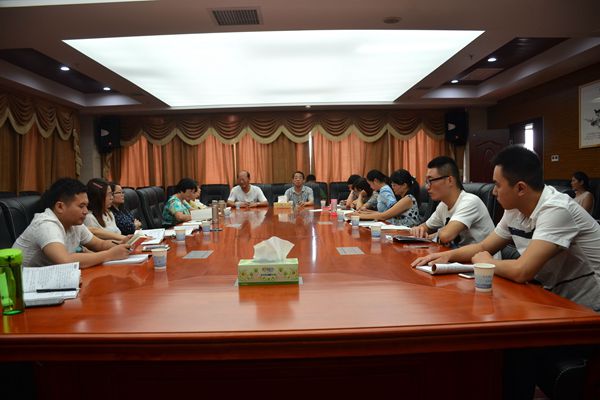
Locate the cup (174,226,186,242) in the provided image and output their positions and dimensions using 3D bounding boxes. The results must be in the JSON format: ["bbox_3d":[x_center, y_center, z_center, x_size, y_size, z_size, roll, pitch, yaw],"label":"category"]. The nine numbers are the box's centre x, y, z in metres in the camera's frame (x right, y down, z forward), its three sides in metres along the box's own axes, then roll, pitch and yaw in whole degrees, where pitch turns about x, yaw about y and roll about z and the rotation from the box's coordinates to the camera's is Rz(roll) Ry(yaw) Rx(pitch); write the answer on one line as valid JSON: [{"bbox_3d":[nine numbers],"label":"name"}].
[{"bbox_3d":[-0.812,0.236,3.058,0.073,0.086,0.073,-1,2,-1],"label":"cup"}]

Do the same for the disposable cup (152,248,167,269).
[{"bbox_3d":[-0.625,0.266,2.000,0.072,0.083,0.072,-1,2,-1],"label":"disposable cup"}]

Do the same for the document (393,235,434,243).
[{"bbox_3d":[0.722,0.240,2.753,0.260,0.020,0.220,-1,2,10],"label":"document"}]

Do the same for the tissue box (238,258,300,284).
[{"bbox_3d":[-0.116,0.272,1.693,0.219,0.075,0.108,-1,2,-1],"label":"tissue box"}]

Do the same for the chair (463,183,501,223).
[{"bbox_3d":[1.028,0.432,3.123,0.700,1.080,0.650,-1,2,-1],"label":"chair"}]

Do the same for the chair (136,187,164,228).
[{"bbox_3d":[-1.300,0.427,4.495,0.660,1.110,0.620,-1,2,-1],"label":"chair"}]

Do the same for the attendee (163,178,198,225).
[{"bbox_3d":[-1.188,0.364,4.846,0.680,1.200,0.500,-1,2,6],"label":"attendee"}]

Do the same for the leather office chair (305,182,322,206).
[{"bbox_3d":[0.039,0.308,6.950,0.620,1.090,0.660,-1,3,-1],"label":"leather office chair"}]

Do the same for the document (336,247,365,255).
[{"bbox_3d":[0.266,0.268,2.388,0.122,0.005,0.235,-1,2,-1],"label":"document"}]

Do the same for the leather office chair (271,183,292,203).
[{"bbox_3d":[-0.363,0.243,8.600,0.610,1.090,0.660,-1,3,-1],"label":"leather office chair"}]

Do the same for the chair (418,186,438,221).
[{"bbox_3d":[1.010,0.395,3.992,0.700,1.080,0.650,-1,2,-1],"label":"chair"}]

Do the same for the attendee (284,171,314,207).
[{"bbox_3d":[0.005,0.210,6.636,0.480,1.270,0.680,-1,2,-1],"label":"attendee"}]

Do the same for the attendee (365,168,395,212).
[{"bbox_3d":[0.883,0.315,4.700,0.620,1.240,0.480,-1,3,-1],"label":"attendee"}]

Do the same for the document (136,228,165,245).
[{"bbox_3d":[-0.966,0.241,2.927,0.210,0.020,0.280,-1,14,-1],"label":"document"}]

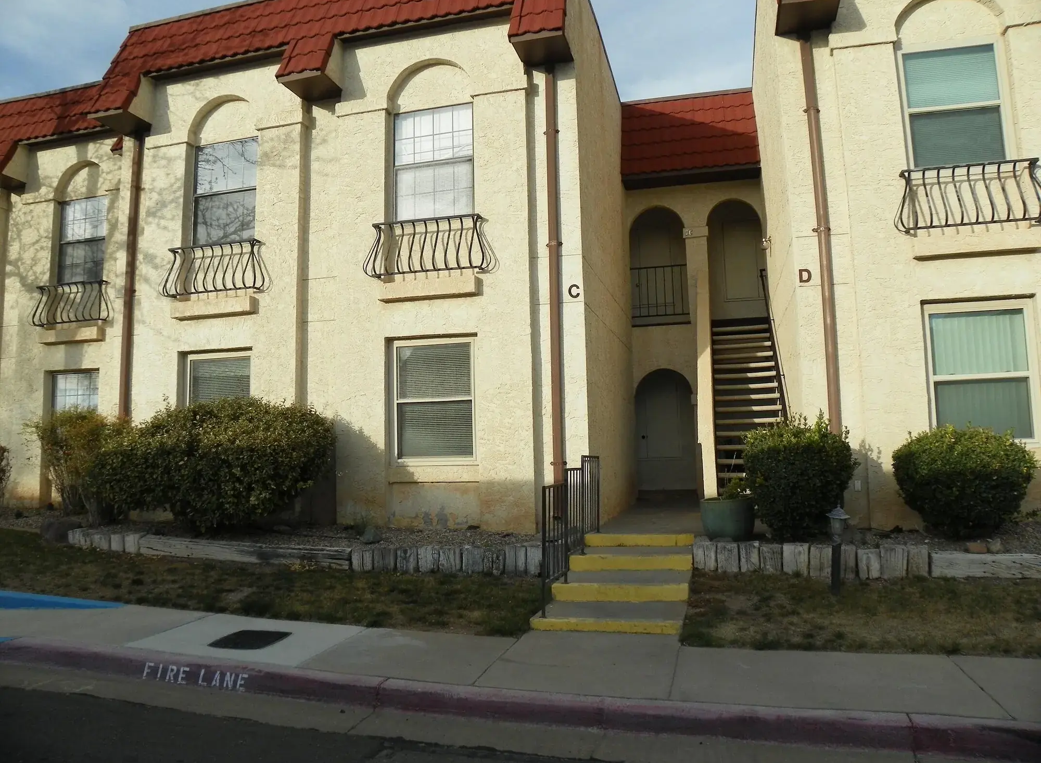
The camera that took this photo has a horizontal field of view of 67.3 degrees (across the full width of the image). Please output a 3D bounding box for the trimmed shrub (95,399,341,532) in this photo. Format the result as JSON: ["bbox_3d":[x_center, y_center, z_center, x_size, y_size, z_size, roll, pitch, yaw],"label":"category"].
[{"bbox_3d":[-3.766,1.028,9.595,2.950,1.560,1.250,-3,-6,15],"label":"trimmed shrub"}]

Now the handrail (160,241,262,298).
[{"bbox_3d":[-4.018,-1.459,10.245,1.458,0.678,0.370,-3,-6,15],"label":"handrail"}]

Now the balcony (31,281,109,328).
[{"bbox_3d":[-7.252,-1.239,12.621,1.435,0.668,0.370,-3,-6,15],"label":"balcony"}]

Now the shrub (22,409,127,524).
[{"bbox_3d":[-6.084,1.131,10.690,1.320,1.480,1.150,-3,-6,15],"label":"shrub"}]

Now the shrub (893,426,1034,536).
[{"bbox_3d":[3.995,0.902,7.050,1.220,1.000,1.130,-3,-6,15],"label":"shrub"}]

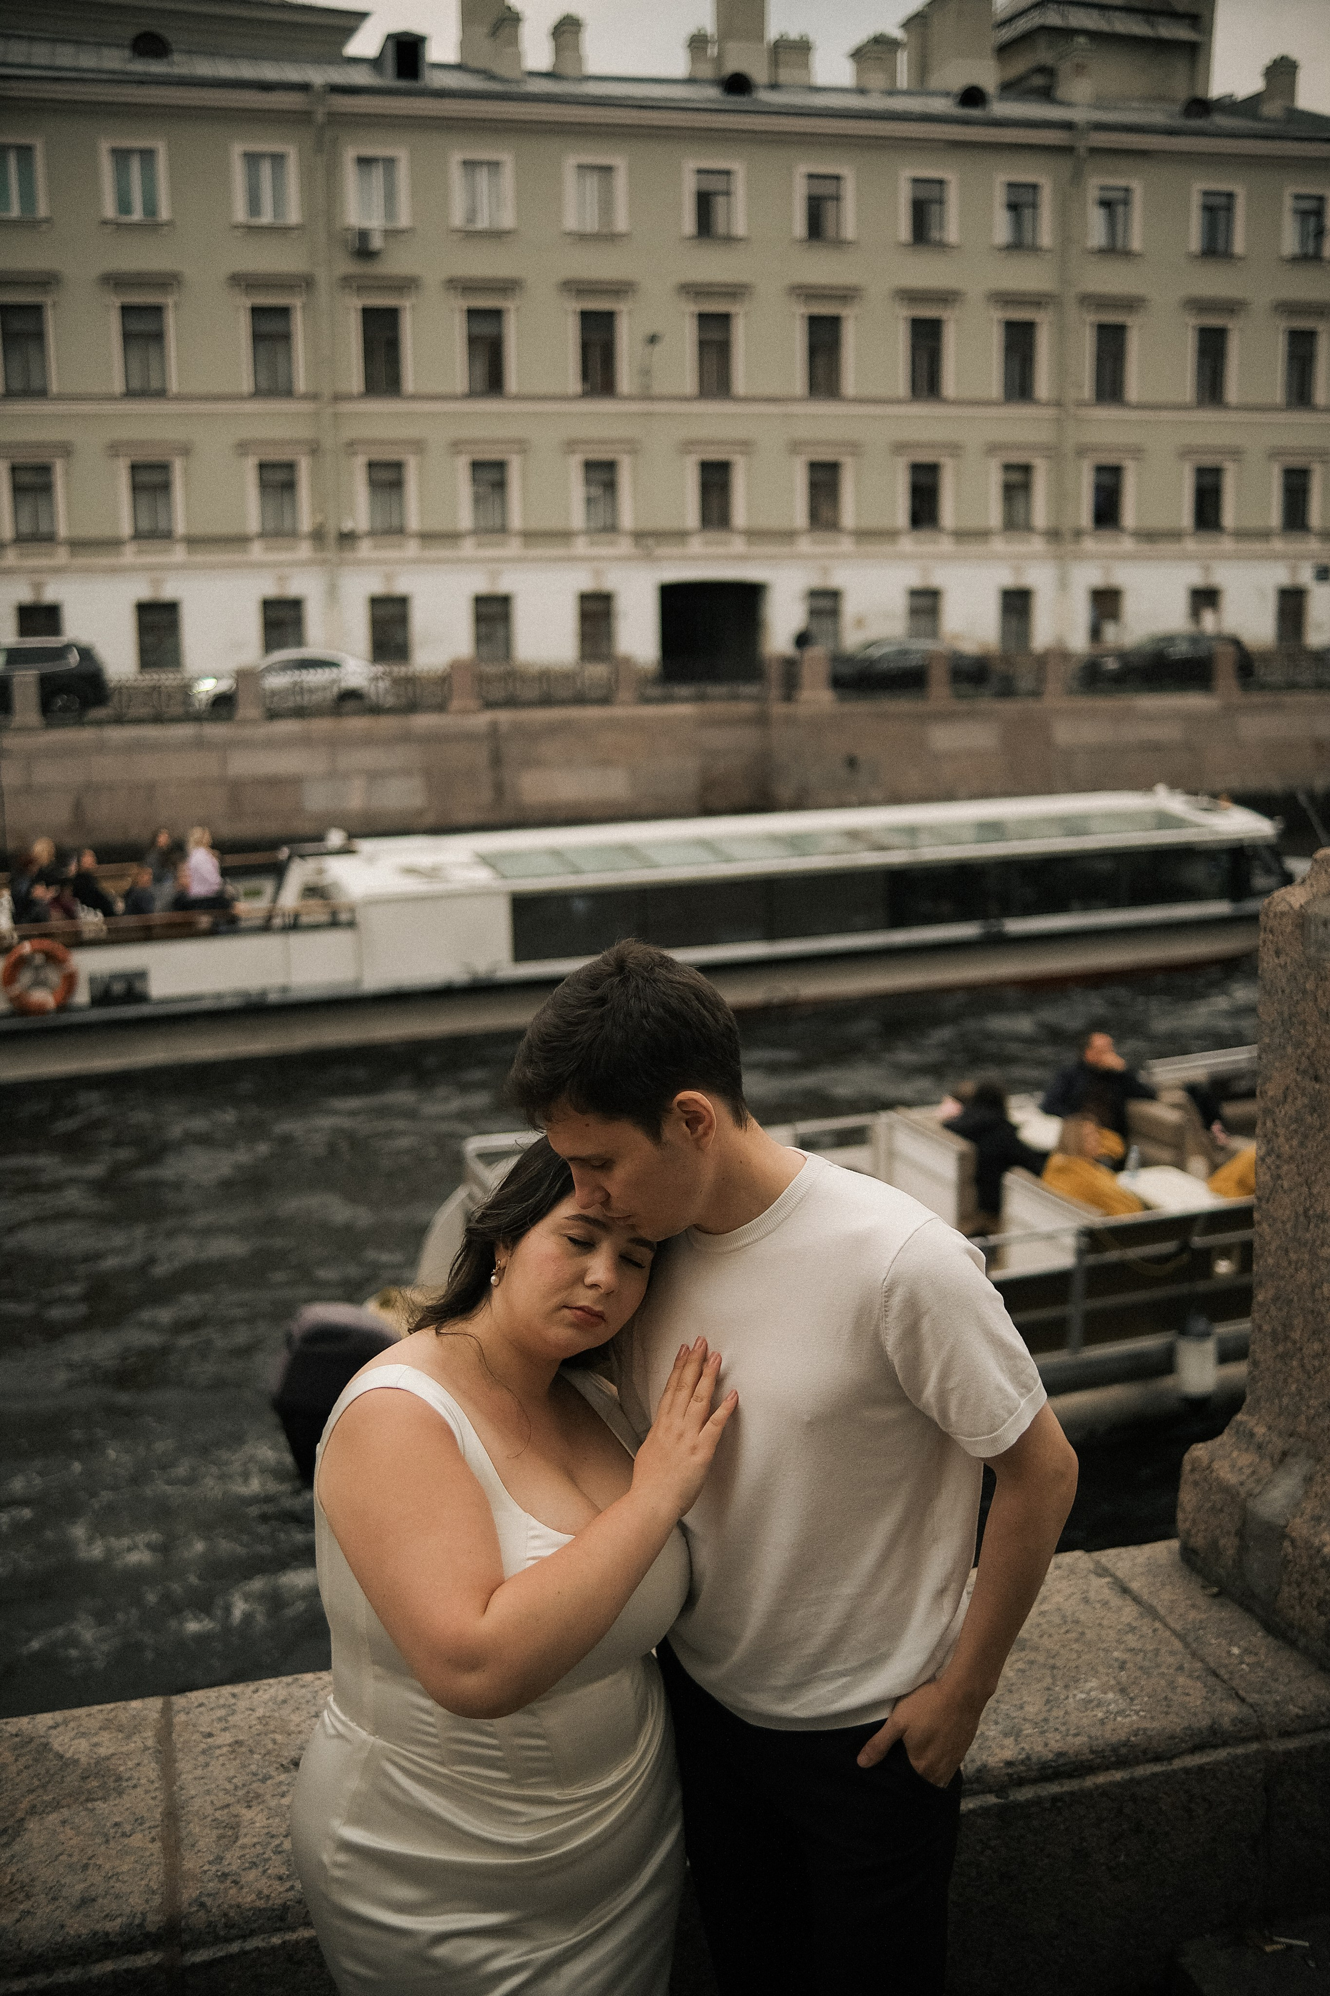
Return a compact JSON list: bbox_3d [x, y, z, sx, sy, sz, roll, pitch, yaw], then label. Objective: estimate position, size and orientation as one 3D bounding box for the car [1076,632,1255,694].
[{"bbox_3d":[12.520,-8.360,48.500,4.400,1.600,1.820,-3,10,-12],"label":"car"}]

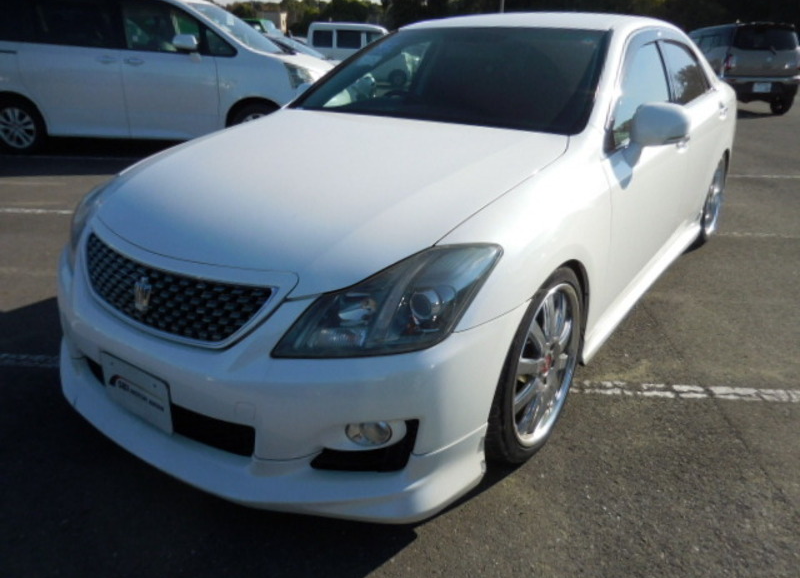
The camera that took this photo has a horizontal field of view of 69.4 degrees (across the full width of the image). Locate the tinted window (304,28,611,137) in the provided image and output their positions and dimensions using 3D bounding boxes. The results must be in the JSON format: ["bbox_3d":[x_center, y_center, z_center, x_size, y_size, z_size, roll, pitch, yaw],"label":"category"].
[{"bbox_3d":[0.230,-0.966,2.575,1.460,0.130,0.850,16,54,32],"label":"tinted window"}]

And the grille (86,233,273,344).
[{"bbox_3d":[-0.680,0.005,1.632,0.830,0.200,0.120,16,27,32],"label":"grille"}]

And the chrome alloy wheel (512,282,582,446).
[{"bbox_3d":[0.401,0.220,1.894,0.200,0.535,0.535,16,27,32],"label":"chrome alloy wheel"}]

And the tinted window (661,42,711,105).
[{"bbox_3d":[1.586,-1.191,3.162,0.080,0.340,1.050,-11,11,40],"label":"tinted window"}]

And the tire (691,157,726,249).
[{"bbox_3d":[2.051,-0.667,4.043,0.245,0.650,0.650,16,27,32],"label":"tire"}]

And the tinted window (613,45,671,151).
[{"bbox_3d":[0.982,-0.846,2.403,0.080,0.430,0.930,-11,11,40],"label":"tinted window"}]

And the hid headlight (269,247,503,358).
[{"bbox_3d":[-0.006,0.031,1.468,0.600,0.260,0.230,-1,23,-4],"label":"hid headlight"}]

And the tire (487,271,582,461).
[{"bbox_3d":[0.378,0.213,1.909,0.245,0.650,0.650,16,27,32],"label":"tire"}]

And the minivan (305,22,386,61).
[{"bbox_3d":[-1.098,-7.608,18.802,3.395,1.880,1.475,6,23,12],"label":"minivan"}]

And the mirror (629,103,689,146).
[{"bbox_3d":[0.952,-0.603,2.111,0.230,0.165,0.140,16,27,32],"label":"mirror"}]

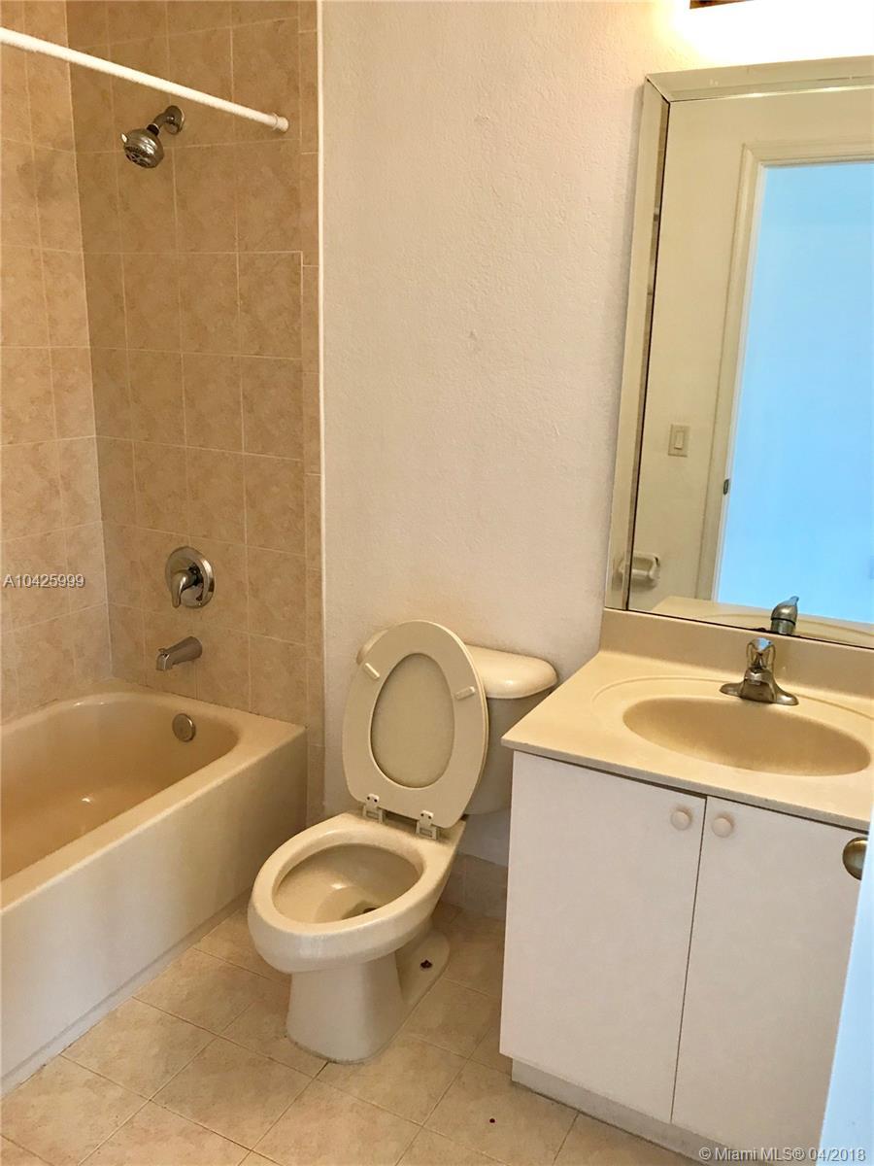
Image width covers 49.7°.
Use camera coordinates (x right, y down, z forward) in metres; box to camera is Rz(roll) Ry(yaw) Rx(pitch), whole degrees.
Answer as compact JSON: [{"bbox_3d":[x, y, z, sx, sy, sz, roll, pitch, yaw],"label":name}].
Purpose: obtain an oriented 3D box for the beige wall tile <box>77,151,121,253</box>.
[{"bbox_3d":[-0.929,-1.047,2.609,0.146,0.255,0.010,9,17,26],"label":"beige wall tile"}]

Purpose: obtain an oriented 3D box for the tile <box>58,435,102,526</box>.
[{"bbox_3d":[-1.056,-0.294,2.781,0.010,0.255,0.144,9,17,26],"label":"tile"}]

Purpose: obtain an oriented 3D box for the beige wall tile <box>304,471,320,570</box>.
[{"bbox_3d":[-0.323,-0.157,2.494,0.052,0.255,0.012,10,18,26],"label":"beige wall tile"}]

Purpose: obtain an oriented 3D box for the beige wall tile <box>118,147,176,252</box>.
[{"bbox_3d":[-0.766,-1.011,2.504,0.198,0.254,0.012,10,18,26],"label":"beige wall tile"}]

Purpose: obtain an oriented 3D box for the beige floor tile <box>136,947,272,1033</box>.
[{"bbox_3d":[-0.547,0.955,2.214,0.252,0.010,0.202,9,17,26],"label":"beige floor tile"}]

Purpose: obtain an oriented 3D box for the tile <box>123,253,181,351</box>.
[{"bbox_3d":[-0.781,-0.772,2.600,0.198,0.255,0.010,9,17,26],"label":"tile"}]

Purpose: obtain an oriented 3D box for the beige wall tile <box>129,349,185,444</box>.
[{"bbox_3d":[-0.781,-0.519,2.645,0.198,0.254,0.012,10,18,26],"label":"beige wall tile"}]

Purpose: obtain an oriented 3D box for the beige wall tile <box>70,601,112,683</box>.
[{"bbox_3d":[-1.067,0.196,2.911,0.010,0.246,0.143,9,17,26],"label":"beige wall tile"}]

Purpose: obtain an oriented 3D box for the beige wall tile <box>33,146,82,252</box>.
[{"bbox_3d":[-1.032,-1.038,2.568,0.010,0.257,0.143,9,17,26],"label":"beige wall tile"}]

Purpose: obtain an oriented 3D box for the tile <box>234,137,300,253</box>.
[{"bbox_3d":[-0.412,-0.949,2.328,0.198,0.254,0.012,10,18,26],"label":"tile"}]

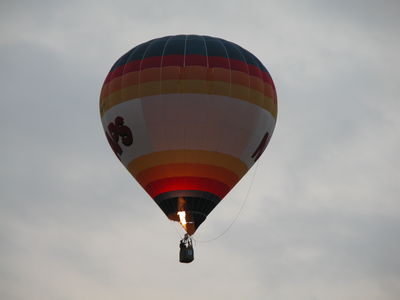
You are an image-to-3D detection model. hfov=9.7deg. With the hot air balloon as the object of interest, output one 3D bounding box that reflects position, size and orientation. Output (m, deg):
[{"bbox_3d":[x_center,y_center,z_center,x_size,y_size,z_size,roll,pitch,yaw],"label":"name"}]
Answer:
[{"bbox_3d":[-1.120,0.030,213.000,16.200,20.900,16.200,0,-14,0],"label":"hot air balloon"}]

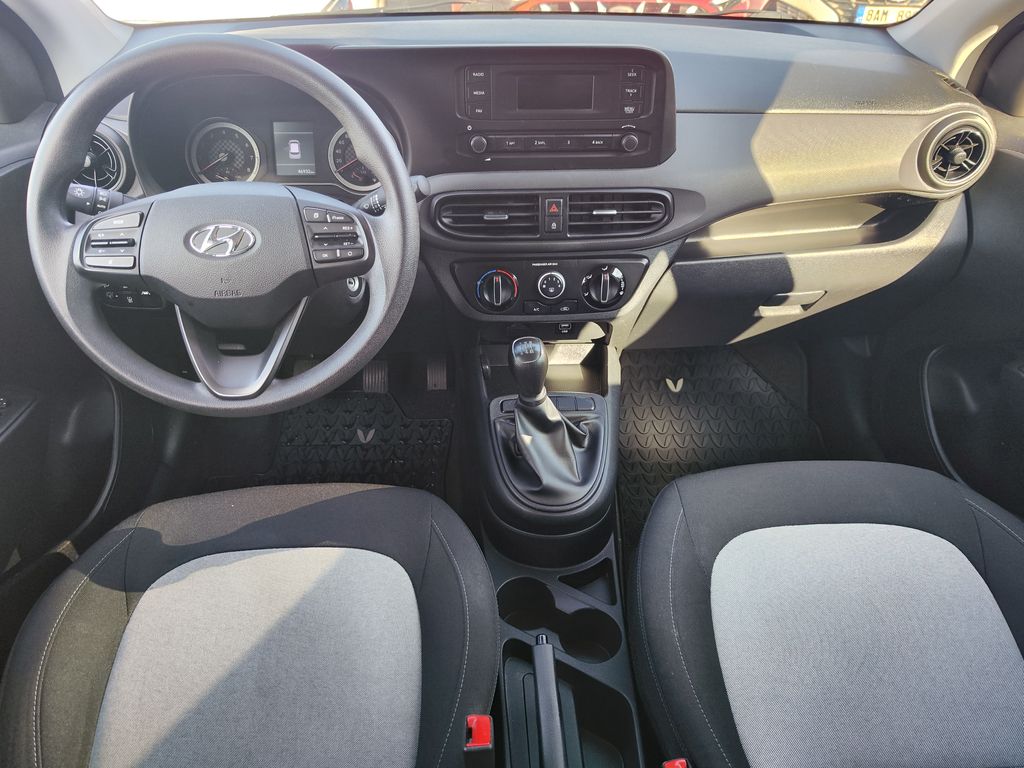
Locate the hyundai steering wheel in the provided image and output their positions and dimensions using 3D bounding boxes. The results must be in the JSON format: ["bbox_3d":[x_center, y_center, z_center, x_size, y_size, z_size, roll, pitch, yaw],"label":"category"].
[{"bbox_3d":[-0.282,-0.154,0.701,0.370,0.365,0.090,-2,13,-3],"label":"hyundai steering wheel"}]

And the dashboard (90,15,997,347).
[{"bbox_3d":[0.031,-0.327,1.004,1.300,0.380,0.500,-2,36,-3],"label":"dashboard"}]

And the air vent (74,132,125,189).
[{"bbox_3d":[-0.540,-0.286,0.880,0.088,0.088,0.040,1,24,0],"label":"air vent"}]

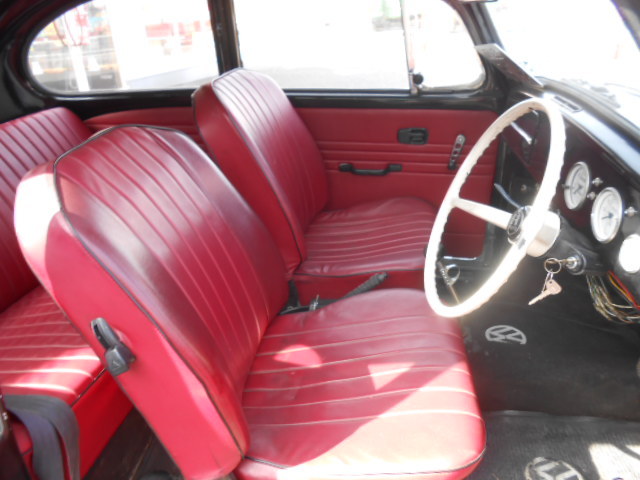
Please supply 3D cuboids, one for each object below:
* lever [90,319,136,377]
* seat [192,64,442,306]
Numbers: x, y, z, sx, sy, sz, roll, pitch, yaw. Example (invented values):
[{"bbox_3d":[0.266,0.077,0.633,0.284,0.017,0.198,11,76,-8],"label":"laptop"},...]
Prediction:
[{"bbox_3d":[-0.291,0.147,0.682,0.029,0.092,0.032,-12,26,14],"label":"lever"},{"bbox_3d":[0.062,-0.183,1.490,0.690,0.675,0.510,3,28,6],"label":"seat"}]

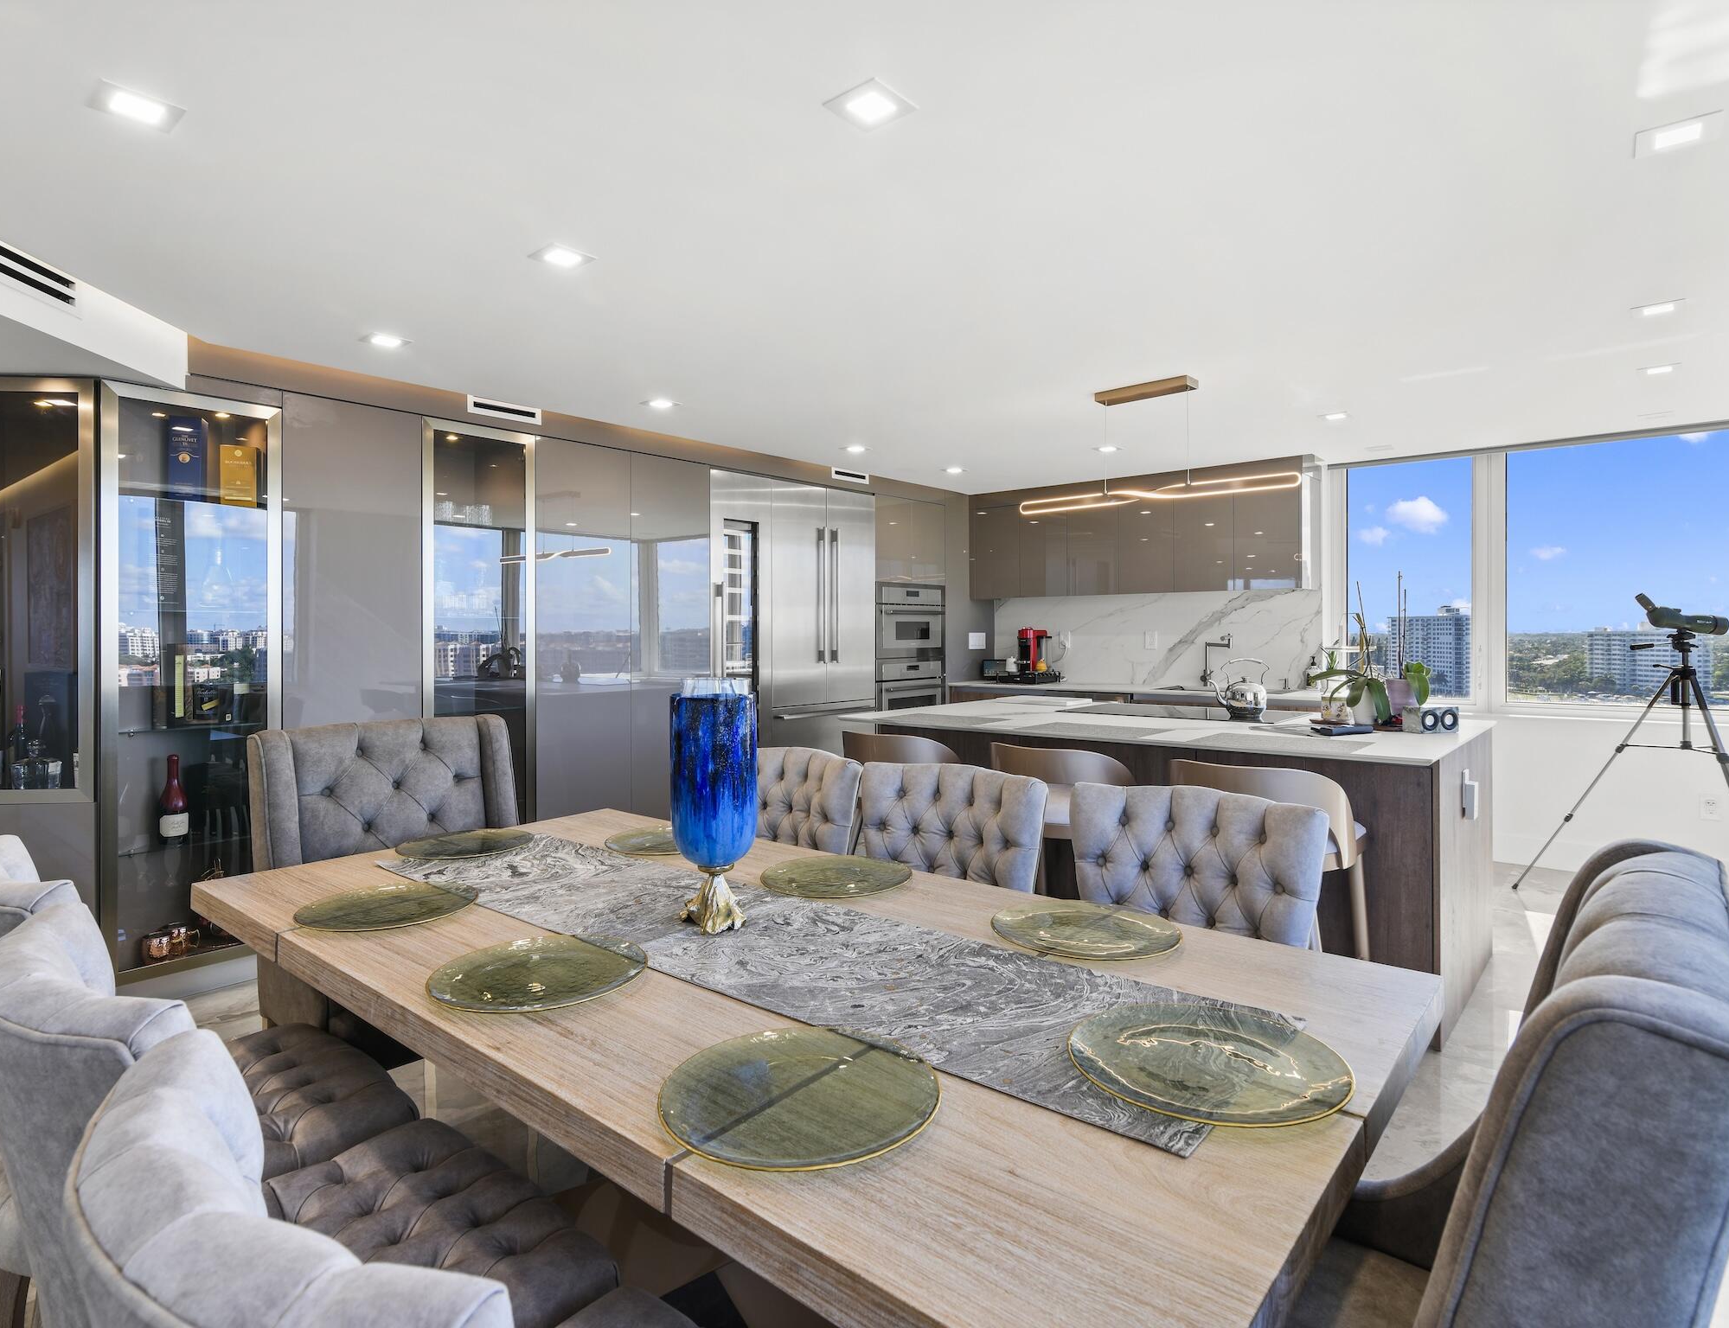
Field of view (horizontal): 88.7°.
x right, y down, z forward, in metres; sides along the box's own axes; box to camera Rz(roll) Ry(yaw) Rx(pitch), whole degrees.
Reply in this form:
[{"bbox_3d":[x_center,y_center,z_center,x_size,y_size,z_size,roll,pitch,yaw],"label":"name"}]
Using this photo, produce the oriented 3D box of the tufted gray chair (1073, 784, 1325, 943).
[{"bbox_3d":[0.481,0.746,1.639,0.522,0.955,0.618,1,2,42],"label":"tufted gray chair"}]

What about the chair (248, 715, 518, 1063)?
[{"bbox_3d":[-1.341,0.714,2.662,0.690,1.030,0.700,1,2,41],"label":"chair"}]

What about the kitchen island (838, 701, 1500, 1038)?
[{"bbox_3d":[1.252,0.692,3.872,2.304,0.902,1.425,1,2,42],"label":"kitchen island"}]

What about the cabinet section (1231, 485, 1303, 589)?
[{"bbox_3d":[2.582,-0.791,5.548,0.390,0.662,0.350,1,1,40],"label":"cabinet section"}]

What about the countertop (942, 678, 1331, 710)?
[{"bbox_3d":[1.749,0.191,5.962,2.470,0.052,0.589,1,2,42],"label":"countertop"}]

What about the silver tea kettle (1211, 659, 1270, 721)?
[{"bbox_3d":[1.625,0.114,3.829,0.255,0.275,0.170,0,1,6],"label":"silver tea kettle"}]

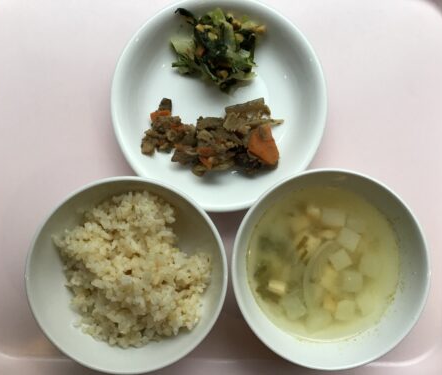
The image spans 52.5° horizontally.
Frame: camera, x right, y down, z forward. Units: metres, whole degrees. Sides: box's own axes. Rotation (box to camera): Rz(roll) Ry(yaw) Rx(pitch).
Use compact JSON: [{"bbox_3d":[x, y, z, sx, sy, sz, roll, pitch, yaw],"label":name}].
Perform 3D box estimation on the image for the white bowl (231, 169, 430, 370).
[{"bbox_3d":[0.068,0.050,0.306,0.125,0.057,0.125,0,90,-1],"label":"white bowl"}]

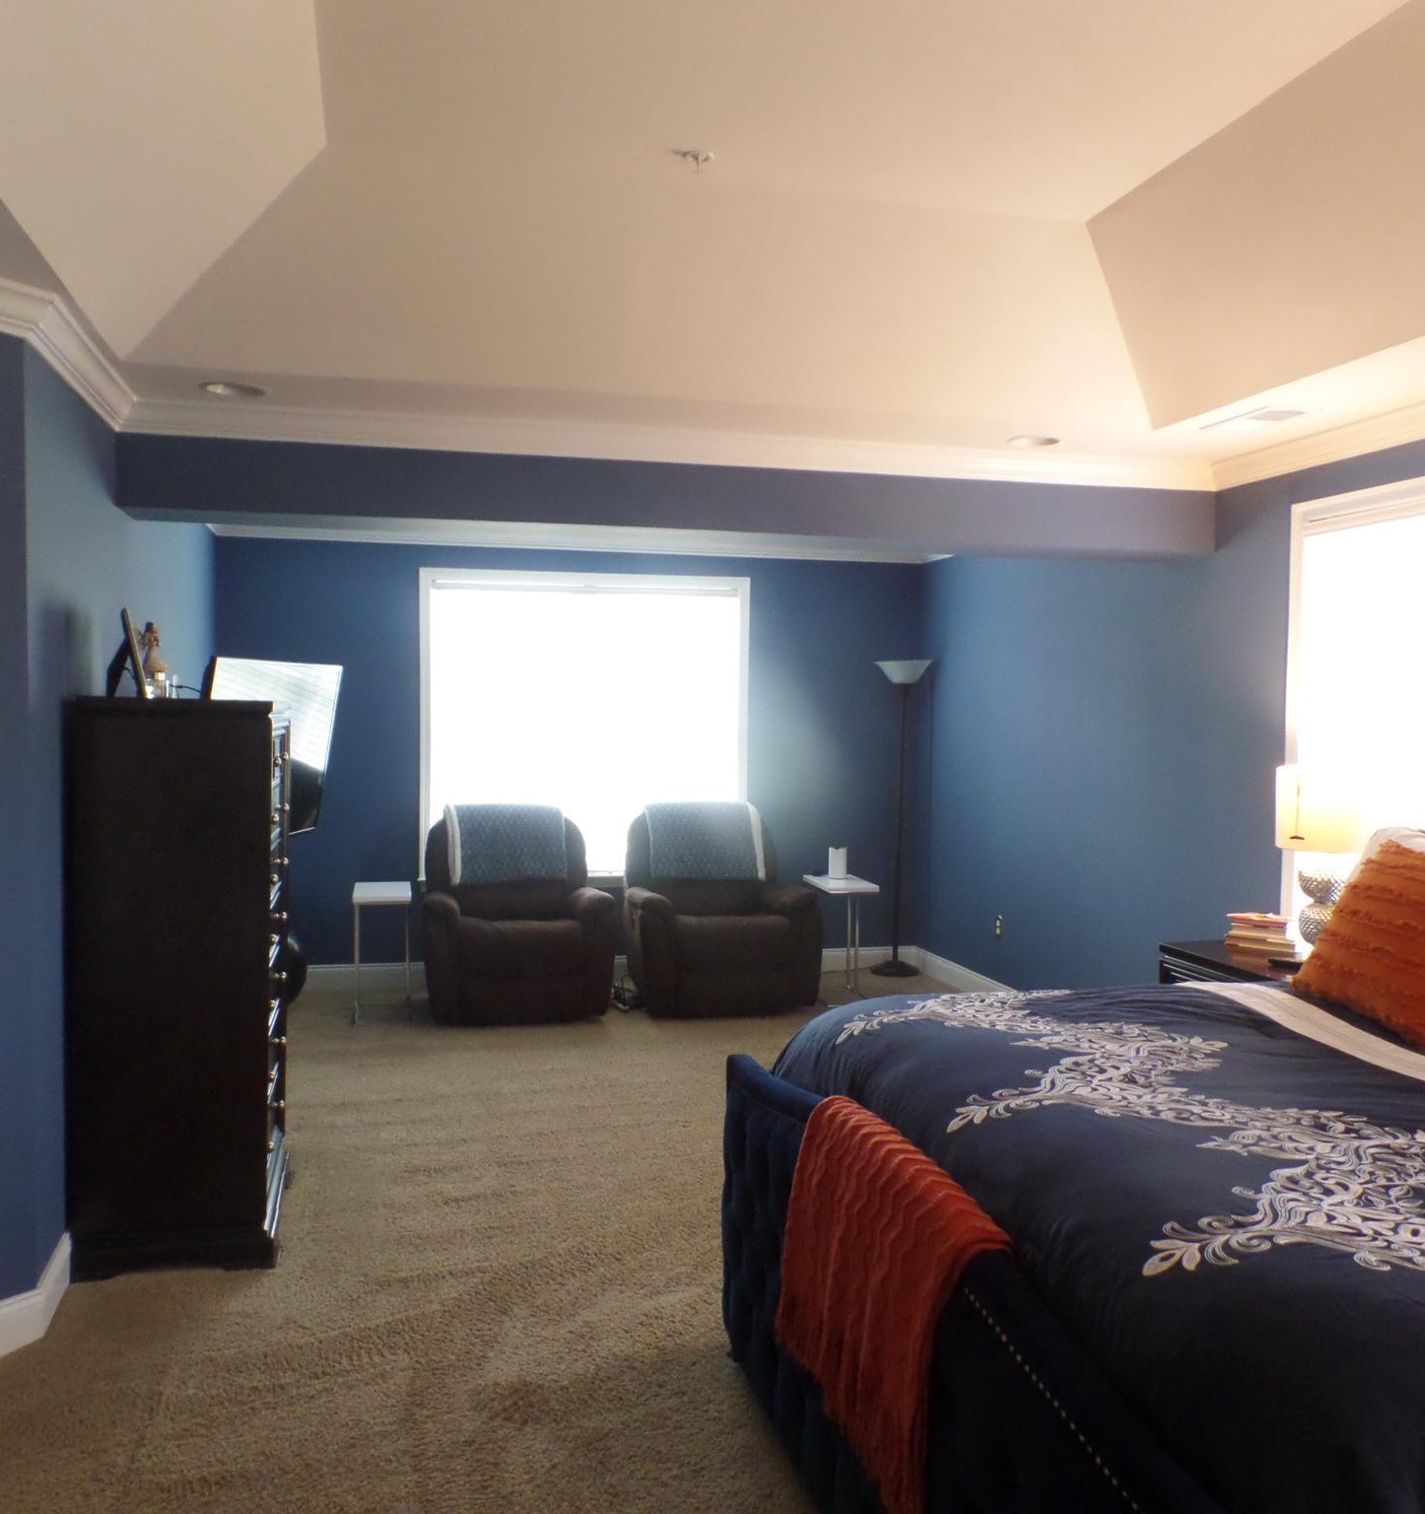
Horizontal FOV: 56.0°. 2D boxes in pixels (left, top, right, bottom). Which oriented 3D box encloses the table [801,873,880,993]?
[{"bbox_3d":[0.654,0.931,6.875,0.272,0.581,0.537,0,2,-10],"label":"table"}]

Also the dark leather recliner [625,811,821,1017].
[{"bbox_3d":[0.021,0.730,6.814,0.889,0.978,0.882,0,2,-14],"label":"dark leather recliner"}]

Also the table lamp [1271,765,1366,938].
[{"bbox_3d":[1.855,0.336,4.081,0.279,0.632,0.279,0,2,-14],"label":"table lamp"}]

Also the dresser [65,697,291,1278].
[{"bbox_3d":[-1.451,0.584,3.739,0.500,1.470,0.676,0,2,-14],"label":"dresser"}]

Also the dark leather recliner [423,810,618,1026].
[{"bbox_3d":[-0.977,0.730,6.563,0.889,0.978,0.882,0,2,-14],"label":"dark leather recliner"}]

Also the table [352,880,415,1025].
[{"bbox_3d":[-1.580,0.928,6.435,0.269,0.581,0.559,0,2,-14],"label":"table"}]

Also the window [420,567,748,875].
[{"bbox_3d":[-0.659,-0.164,7.139,1.757,1.624,0.103,0,2,-14],"label":"window"}]

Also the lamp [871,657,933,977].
[{"bbox_3d":[1.040,0.330,7.418,0.316,1.749,0.316,0,2,0],"label":"lamp"}]

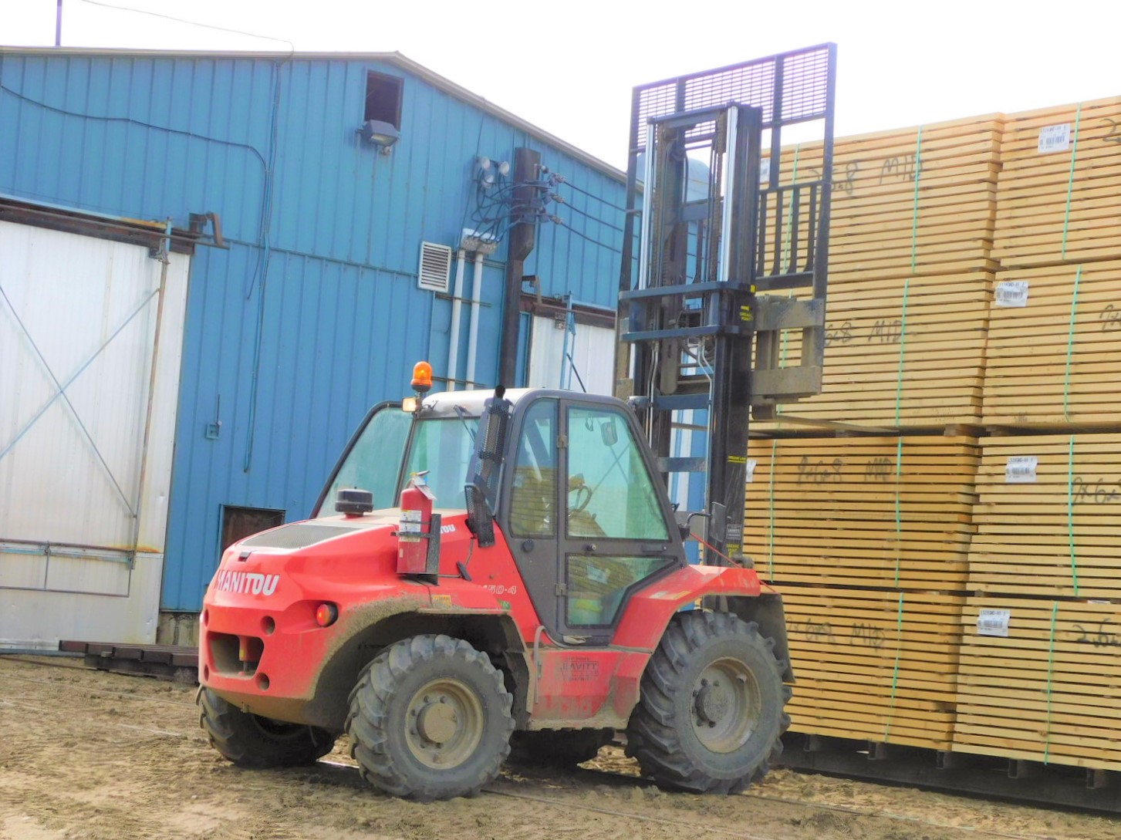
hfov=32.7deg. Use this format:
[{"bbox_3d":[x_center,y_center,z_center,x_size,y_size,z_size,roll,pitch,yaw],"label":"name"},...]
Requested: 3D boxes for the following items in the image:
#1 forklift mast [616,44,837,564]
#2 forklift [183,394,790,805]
[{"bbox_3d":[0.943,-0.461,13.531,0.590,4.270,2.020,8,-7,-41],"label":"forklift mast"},{"bbox_3d":[-0.471,1.057,12.247,3.770,2.470,1.970,8,-7,-41],"label":"forklift"}]

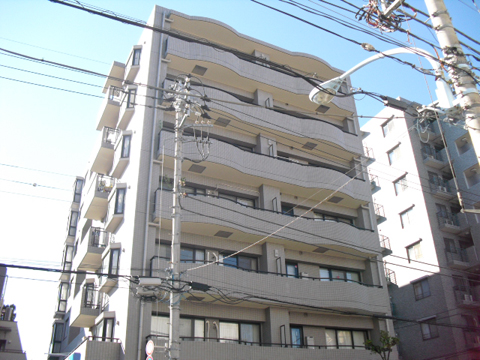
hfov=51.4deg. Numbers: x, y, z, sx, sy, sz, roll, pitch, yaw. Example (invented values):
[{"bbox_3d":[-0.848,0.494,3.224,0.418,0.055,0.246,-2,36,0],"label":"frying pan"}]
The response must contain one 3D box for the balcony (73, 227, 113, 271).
[{"bbox_3d":[-7.336,3.541,25.093,0.940,1.332,2.774,12,-32,-23],"label":"balcony"}]

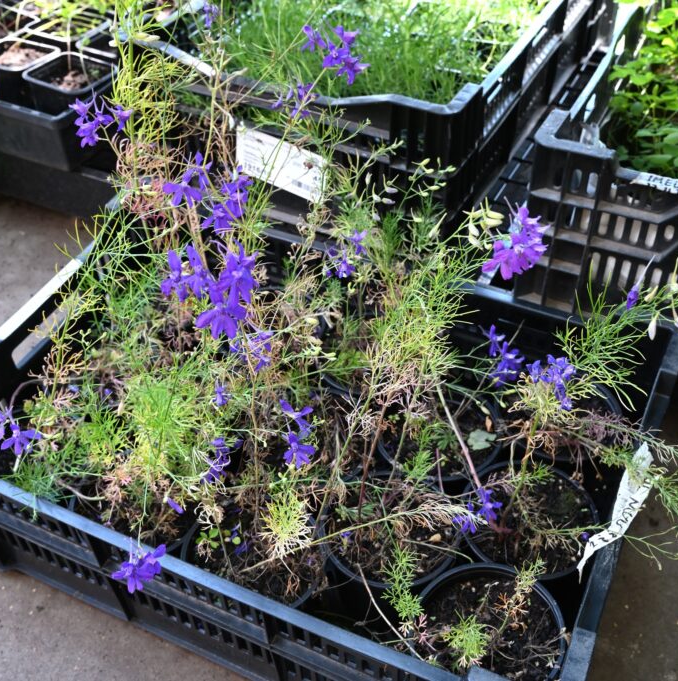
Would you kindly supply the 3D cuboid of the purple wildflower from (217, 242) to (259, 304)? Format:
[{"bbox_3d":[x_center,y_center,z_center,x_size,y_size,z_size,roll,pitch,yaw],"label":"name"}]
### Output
[{"bbox_3d":[-0.073,-0.049,0.660,0.031,0.040,0.026,-6,43,-6],"label":"purple wildflower"}]

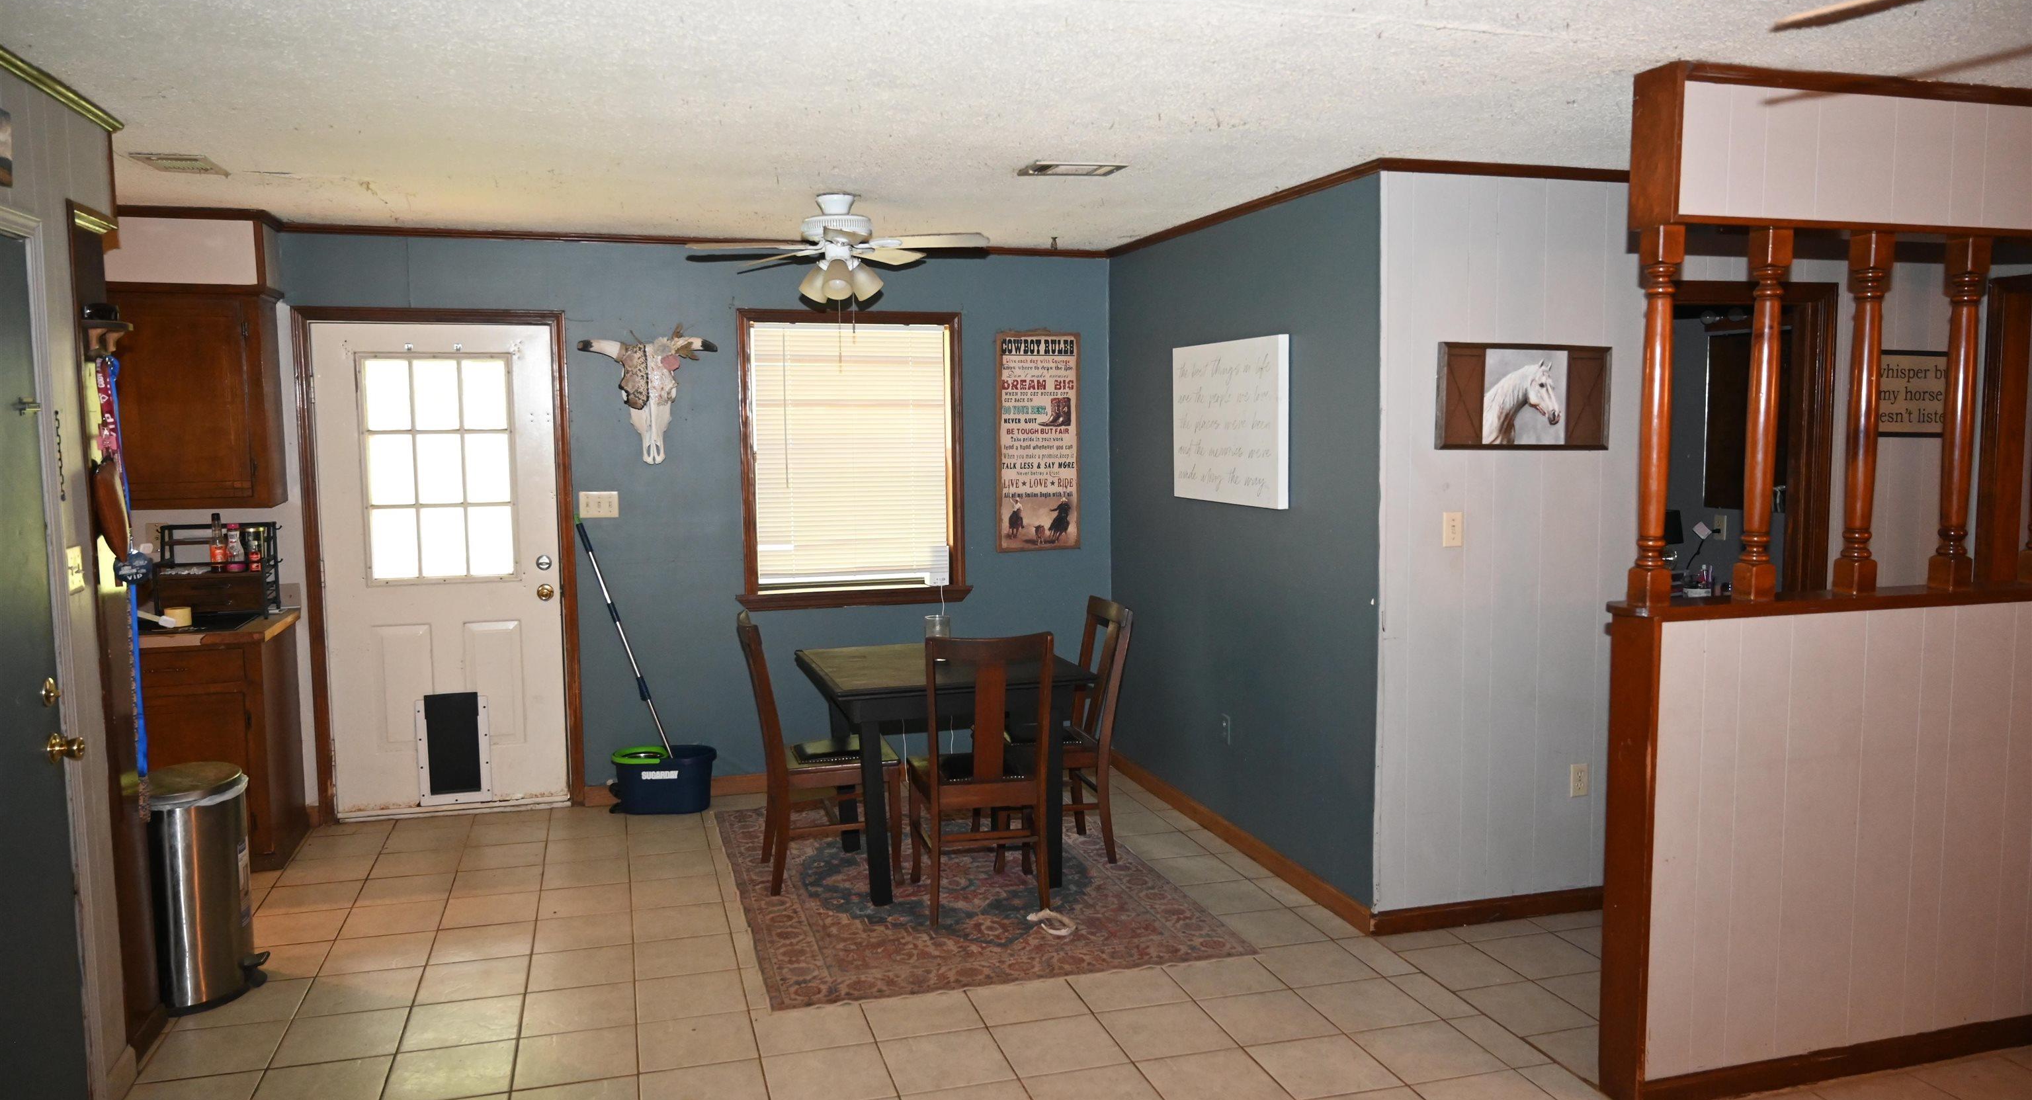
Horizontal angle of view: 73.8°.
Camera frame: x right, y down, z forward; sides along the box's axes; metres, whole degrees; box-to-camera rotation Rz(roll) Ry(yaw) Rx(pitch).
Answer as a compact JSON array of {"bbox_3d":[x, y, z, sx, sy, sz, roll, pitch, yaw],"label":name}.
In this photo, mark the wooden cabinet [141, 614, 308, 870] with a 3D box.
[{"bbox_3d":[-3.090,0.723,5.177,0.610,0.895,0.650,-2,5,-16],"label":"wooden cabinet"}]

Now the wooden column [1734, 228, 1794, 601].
[{"bbox_3d":[1.778,-0.316,3.229,0.078,0.875,0.078,-2,5,-16],"label":"wooden column"}]

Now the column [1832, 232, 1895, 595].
[{"bbox_3d":[2.059,-0.323,3.287,0.065,0.873,0.065,-2,5,-16],"label":"column"}]

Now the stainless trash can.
[{"bbox_3d":[-2.358,0.970,3.908,0.330,0.640,0.300,-3,6,-30],"label":"stainless trash can"}]

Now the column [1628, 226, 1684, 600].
[{"bbox_3d":[1.474,-0.299,3.116,0.065,0.873,0.065,-2,5,-16],"label":"column"}]

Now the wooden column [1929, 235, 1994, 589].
[{"bbox_3d":[2.351,-0.331,3.373,0.065,0.873,0.065,-2,5,-16],"label":"wooden column"}]

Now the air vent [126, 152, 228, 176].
[{"bbox_3d":[-2.569,-1.183,4.174,0.197,0.020,0.305,-2,5,-16],"label":"air vent"}]

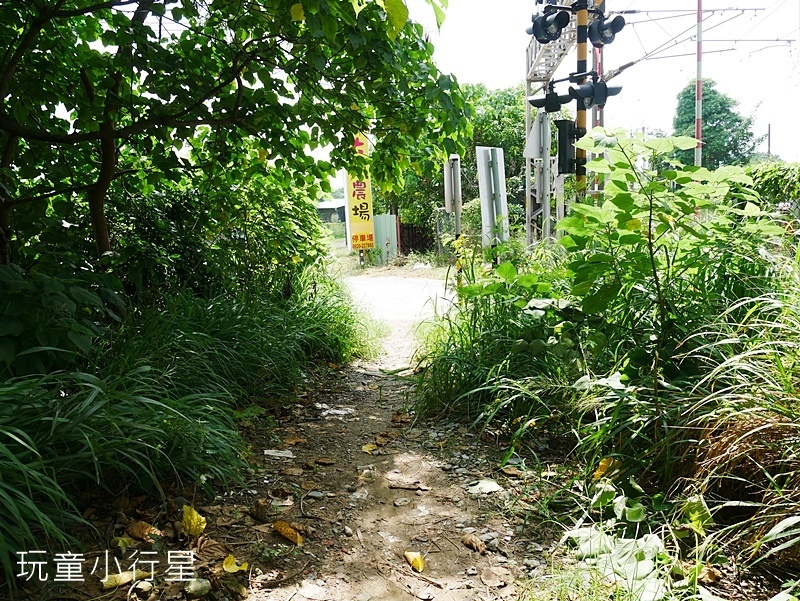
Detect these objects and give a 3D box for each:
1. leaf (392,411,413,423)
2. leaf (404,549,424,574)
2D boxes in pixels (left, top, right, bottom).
[{"bbox_3d":[0.019,0.865,4.826,0.142,0.044,0.106,-1,6,5],"label":"leaf"},{"bbox_3d":[0.061,1.110,2.756,0.054,0.043,0.092,-6,7,-35],"label":"leaf"}]

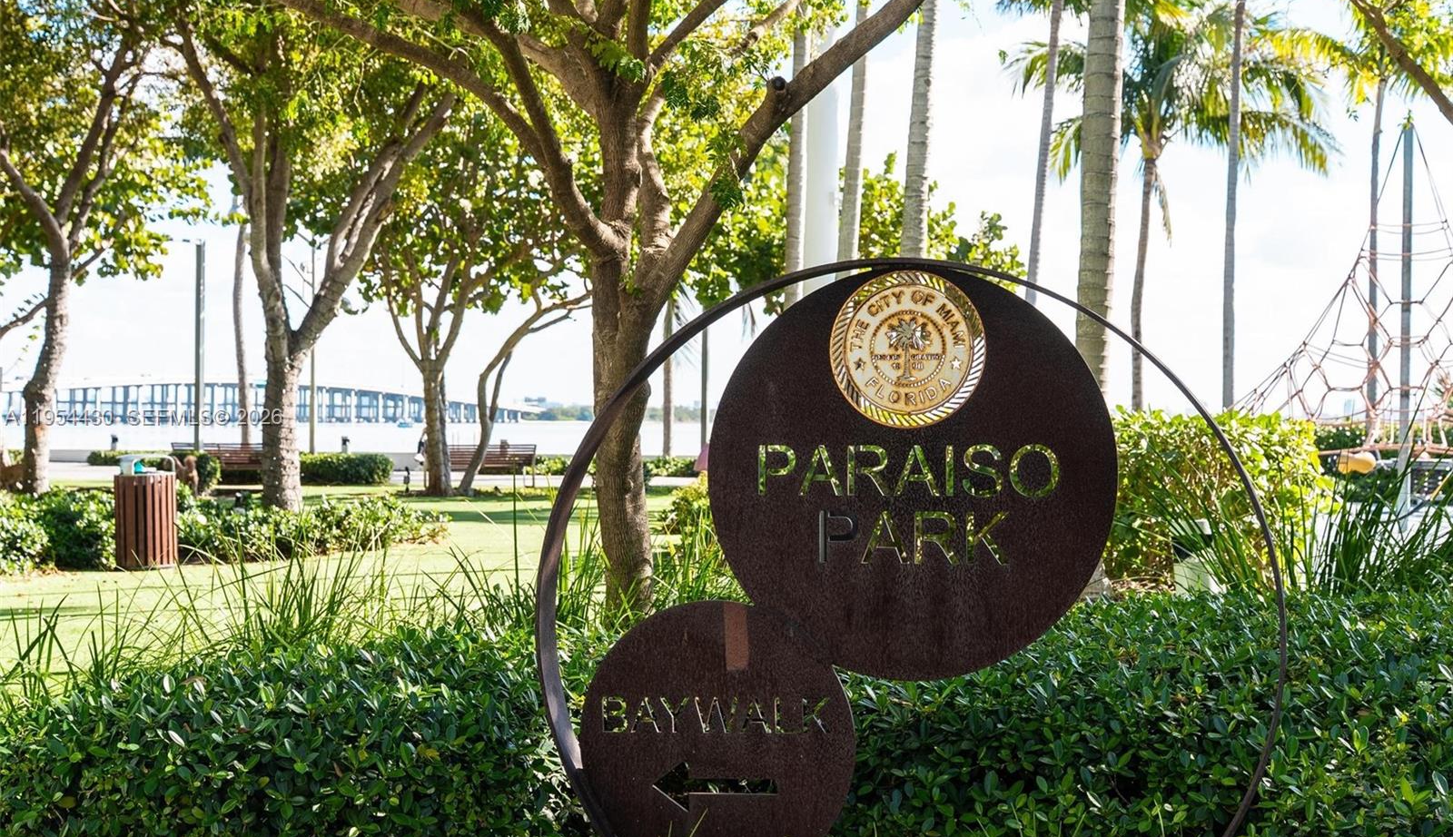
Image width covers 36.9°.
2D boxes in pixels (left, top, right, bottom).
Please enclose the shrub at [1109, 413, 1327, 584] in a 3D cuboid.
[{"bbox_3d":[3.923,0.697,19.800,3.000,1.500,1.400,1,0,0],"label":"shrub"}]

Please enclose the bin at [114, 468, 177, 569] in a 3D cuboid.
[{"bbox_3d":[-5.061,0.831,19.000,0.560,0.950,0.560,1,0,-16],"label":"bin"}]

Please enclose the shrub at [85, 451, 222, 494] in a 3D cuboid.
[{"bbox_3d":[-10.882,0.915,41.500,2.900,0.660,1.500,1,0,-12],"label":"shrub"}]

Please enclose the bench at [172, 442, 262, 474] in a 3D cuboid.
[{"bbox_3d":[-9.701,0.844,42.000,2.100,0.840,0.620,1,0,-27],"label":"bench"}]

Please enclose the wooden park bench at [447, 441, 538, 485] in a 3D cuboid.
[{"bbox_3d":[-4.714,0.917,42.000,2.200,0.850,0.620,1,0,-27],"label":"wooden park bench"}]

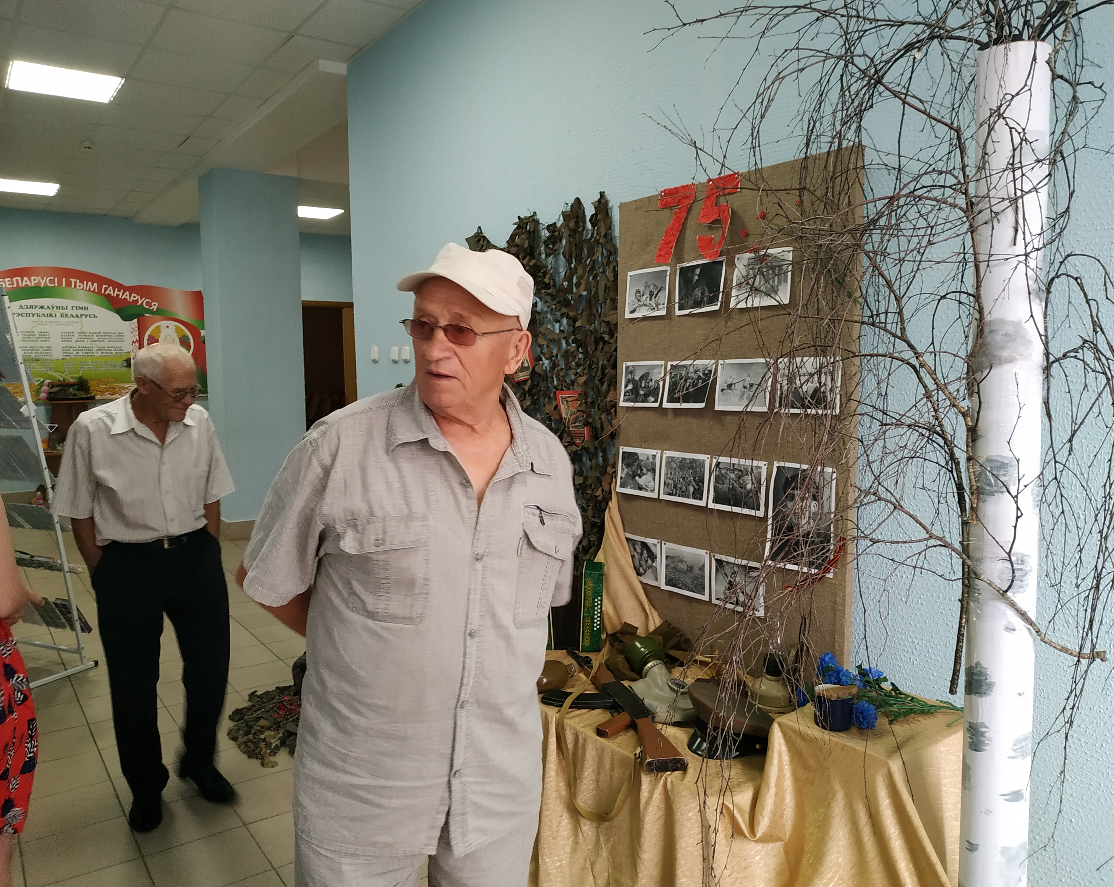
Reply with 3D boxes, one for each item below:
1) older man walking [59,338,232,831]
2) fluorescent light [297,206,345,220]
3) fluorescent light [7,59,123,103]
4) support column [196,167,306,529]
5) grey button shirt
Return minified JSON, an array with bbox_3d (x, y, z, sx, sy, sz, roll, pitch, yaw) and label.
[{"bbox_3d":[-1.375,0.442,2.789,0.520,1.575,0.430,-5,7,-44],"label":"older man walking"},{"bbox_3d":[-2.791,-2.624,9.269,0.590,0.070,0.590,-4,6,-36],"label":"fluorescent light"},{"bbox_3d":[-3.049,-2.251,5.079,0.590,0.070,0.590,-4,6,-36],"label":"fluorescent light"},{"bbox_3d":[-2.725,-0.765,7.426,0.735,3.189,0.430,-4,6,-36],"label":"support column"},{"bbox_3d":[-0.233,0.267,1.335,0.560,0.730,0.340,-4,6,-35],"label":"grey button shirt"}]

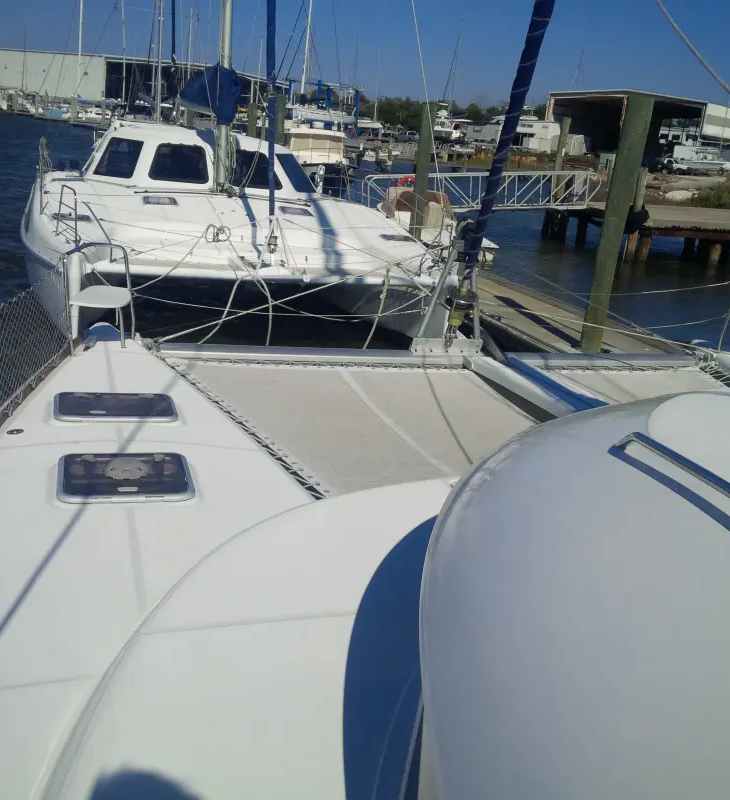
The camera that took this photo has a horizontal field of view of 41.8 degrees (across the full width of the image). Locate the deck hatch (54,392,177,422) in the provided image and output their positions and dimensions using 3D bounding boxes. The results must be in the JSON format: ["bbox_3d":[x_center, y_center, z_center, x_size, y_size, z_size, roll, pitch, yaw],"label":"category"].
[{"bbox_3d":[-1.255,0.038,4.820,0.595,0.045,0.380,1,18,-17],"label":"deck hatch"}]

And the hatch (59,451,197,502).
[{"bbox_3d":[-1.008,0.324,4.025,0.546,0.045,0.465,1,18,-17],"label":"hatch"}]

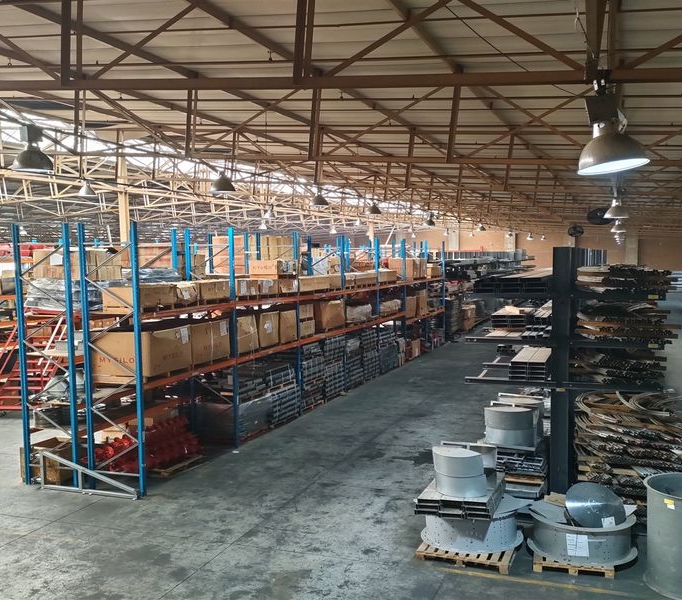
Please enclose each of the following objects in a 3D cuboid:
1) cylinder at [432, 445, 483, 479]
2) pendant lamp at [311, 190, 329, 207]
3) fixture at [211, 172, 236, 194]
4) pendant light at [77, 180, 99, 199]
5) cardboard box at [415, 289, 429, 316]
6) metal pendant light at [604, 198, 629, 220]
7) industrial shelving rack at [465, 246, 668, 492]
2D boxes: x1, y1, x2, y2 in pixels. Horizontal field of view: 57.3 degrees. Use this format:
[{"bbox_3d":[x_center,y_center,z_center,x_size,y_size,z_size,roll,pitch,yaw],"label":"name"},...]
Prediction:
[{"bbox_3d":[1.590,2.196,8.438,0.670,0.290,0.670,1,4,24],"label":"cylinder"},{"bbox_3d":[-0.588,-2.940,17.900,0.500,0.490,0.500,-1,4,0],"label":"pendant lamp"},{"bbox_3d":[-2.410,-2.390,12.800,0.500,0.450,0.500,-1,4,0],"label":"fixture"},{"bbox_3d":[-6.662,-2.917,16.400,0.500,0.460,0.500,1,4,24],"label":"pendant light"},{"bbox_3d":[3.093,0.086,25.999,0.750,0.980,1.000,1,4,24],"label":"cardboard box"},{"bbox_3d":[5.431,-1.784,12.300,0.500,0.430,0.500,1,4,24],"label":"metal pendant light"},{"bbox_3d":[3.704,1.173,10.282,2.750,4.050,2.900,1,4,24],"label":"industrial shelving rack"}]

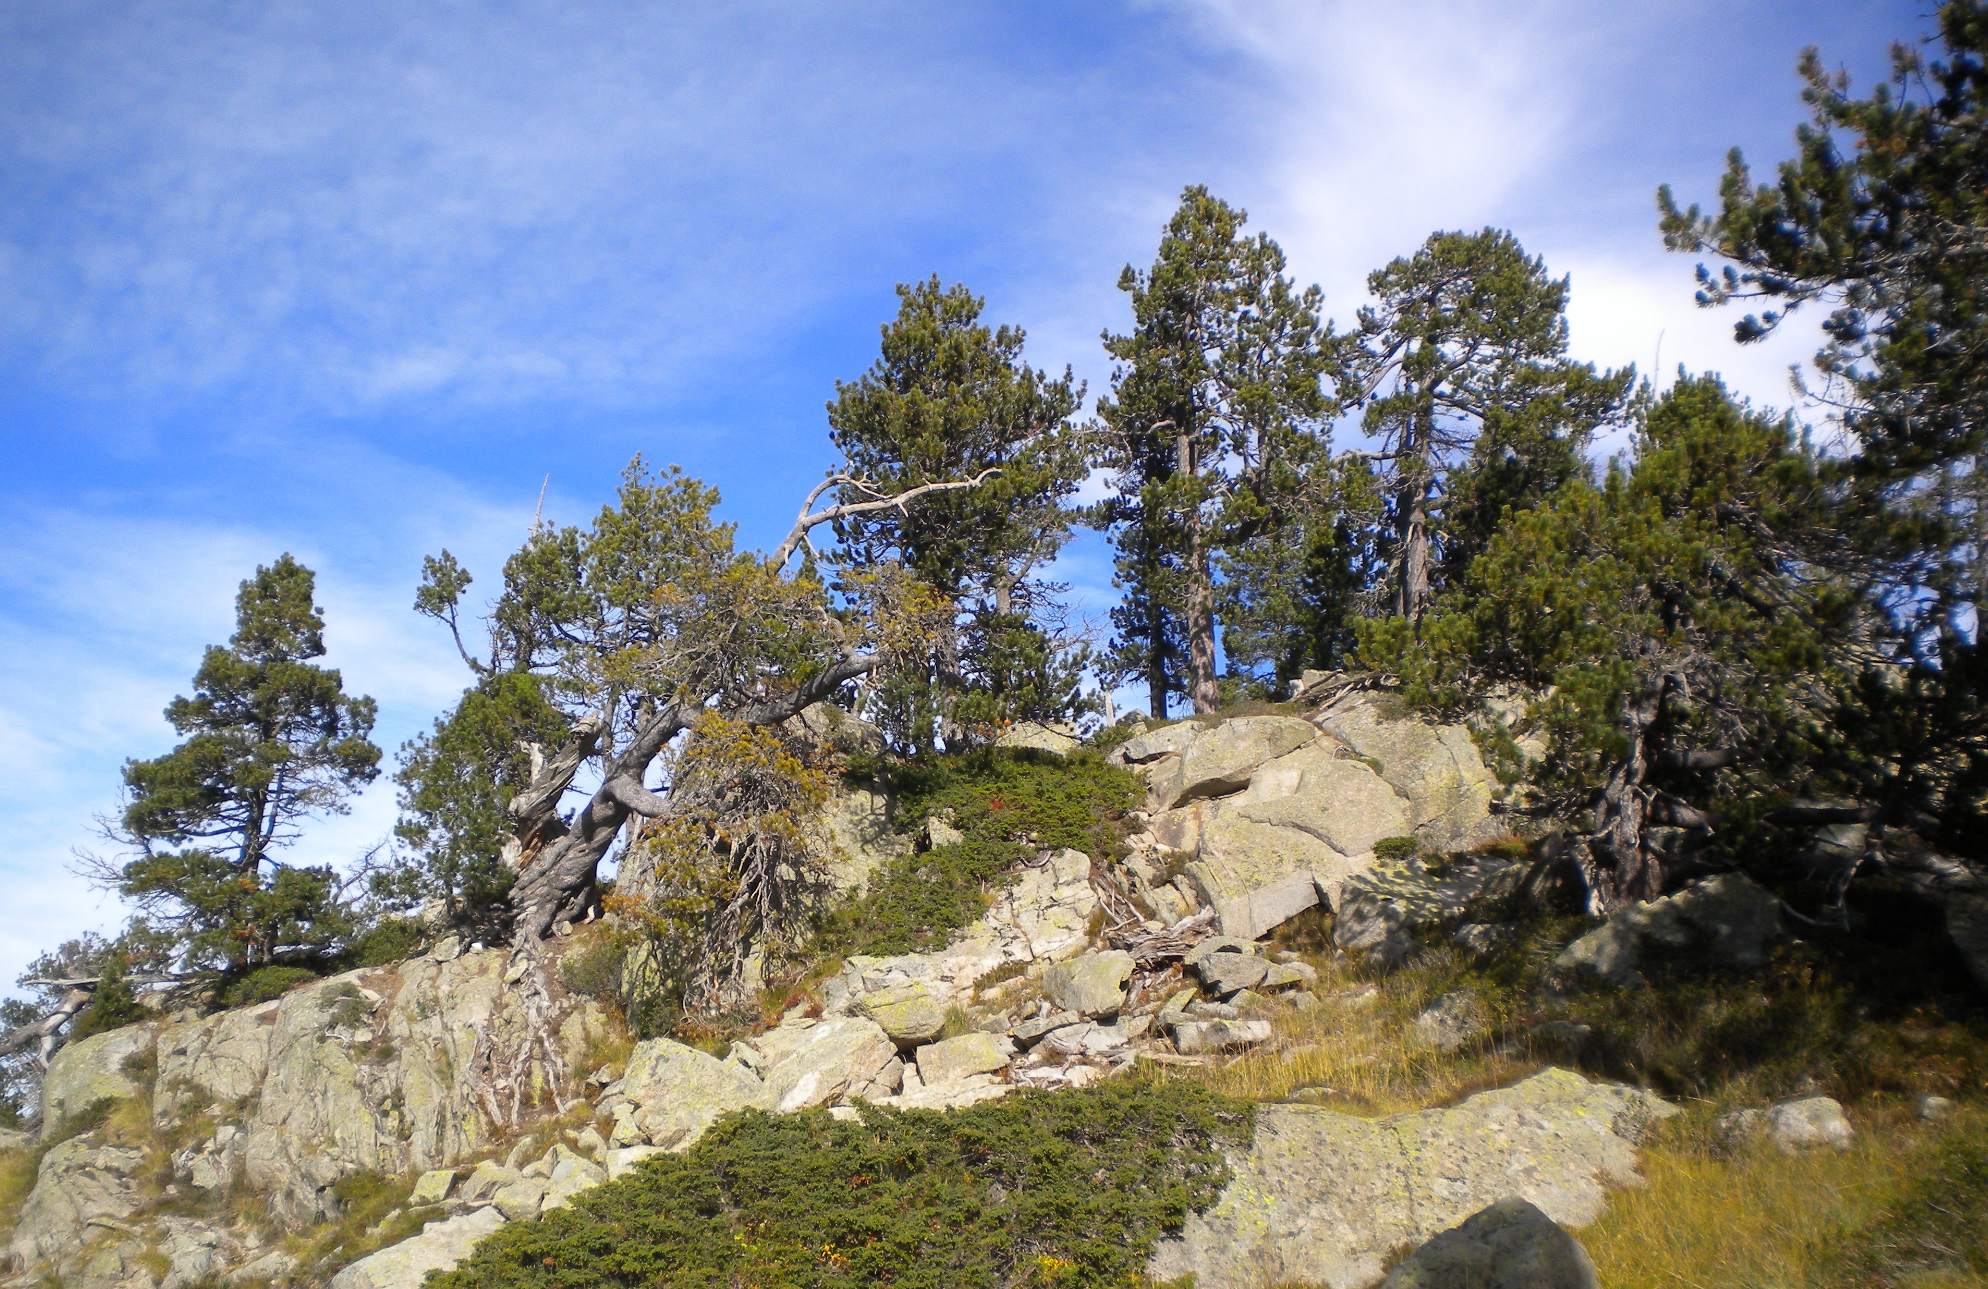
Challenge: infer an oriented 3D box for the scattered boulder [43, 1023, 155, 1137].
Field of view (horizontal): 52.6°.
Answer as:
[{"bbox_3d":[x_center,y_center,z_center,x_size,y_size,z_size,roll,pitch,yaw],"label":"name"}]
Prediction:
[{"bbox_3d":[-6.912,3.342,15.500,0.827,0.849,0.900,3,-8,-24],"label":"scattered boulder"}]

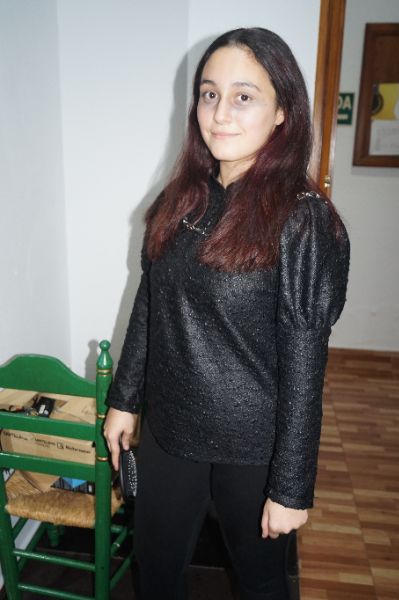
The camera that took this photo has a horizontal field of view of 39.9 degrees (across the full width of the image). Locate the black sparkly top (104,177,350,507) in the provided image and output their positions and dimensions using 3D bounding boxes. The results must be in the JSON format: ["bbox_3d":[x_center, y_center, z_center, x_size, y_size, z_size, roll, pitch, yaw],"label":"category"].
[{"bbox_3d":[0.046,0.055,1.096,0.480,0.600,0.270,12,18,35],"label":"black sparkly top"}]

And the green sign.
[{"bbox_3d":[0.902,-1.316,3.784,0.300,0.200,0.010,3,15,7],"label":"green sign"}]

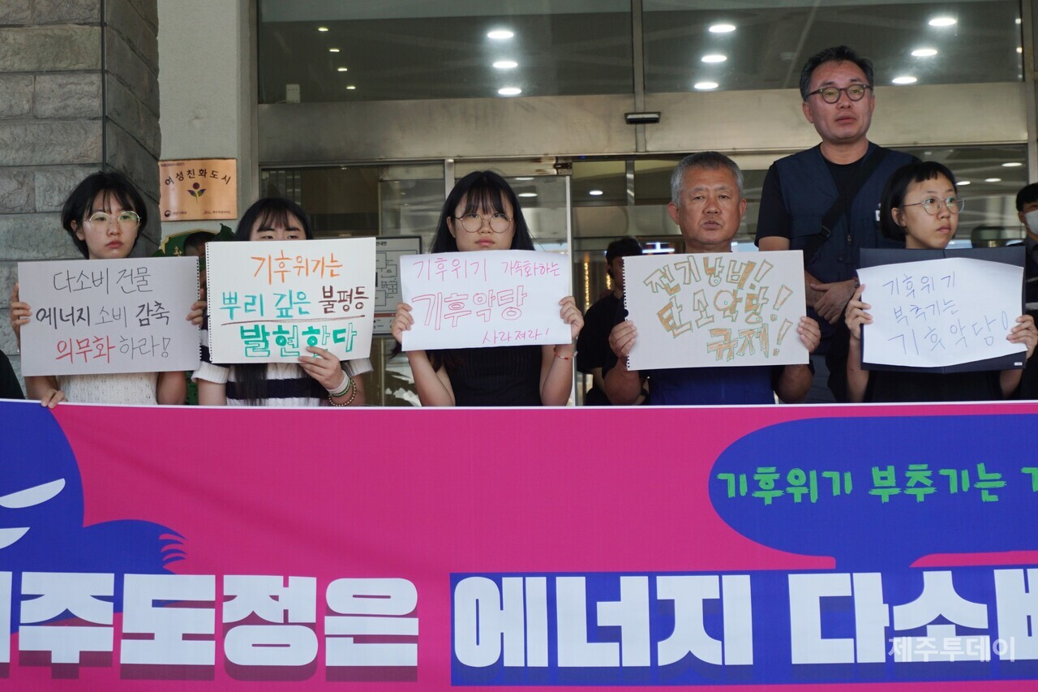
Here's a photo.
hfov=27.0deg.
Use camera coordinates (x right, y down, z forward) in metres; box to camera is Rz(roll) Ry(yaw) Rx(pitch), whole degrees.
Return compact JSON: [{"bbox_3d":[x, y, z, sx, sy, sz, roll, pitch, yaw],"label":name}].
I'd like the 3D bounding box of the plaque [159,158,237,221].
[{"bbox_3d":[-1.574,-0.763,10.600,0.385,0.300,0.020,-1,-6,2],"label":"plaque"}]

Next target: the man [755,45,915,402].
[{"bbox_3d":[0.870,0.074,5.634,0.520,1.740,0.330,-2,-6,7],"label":"man"}]

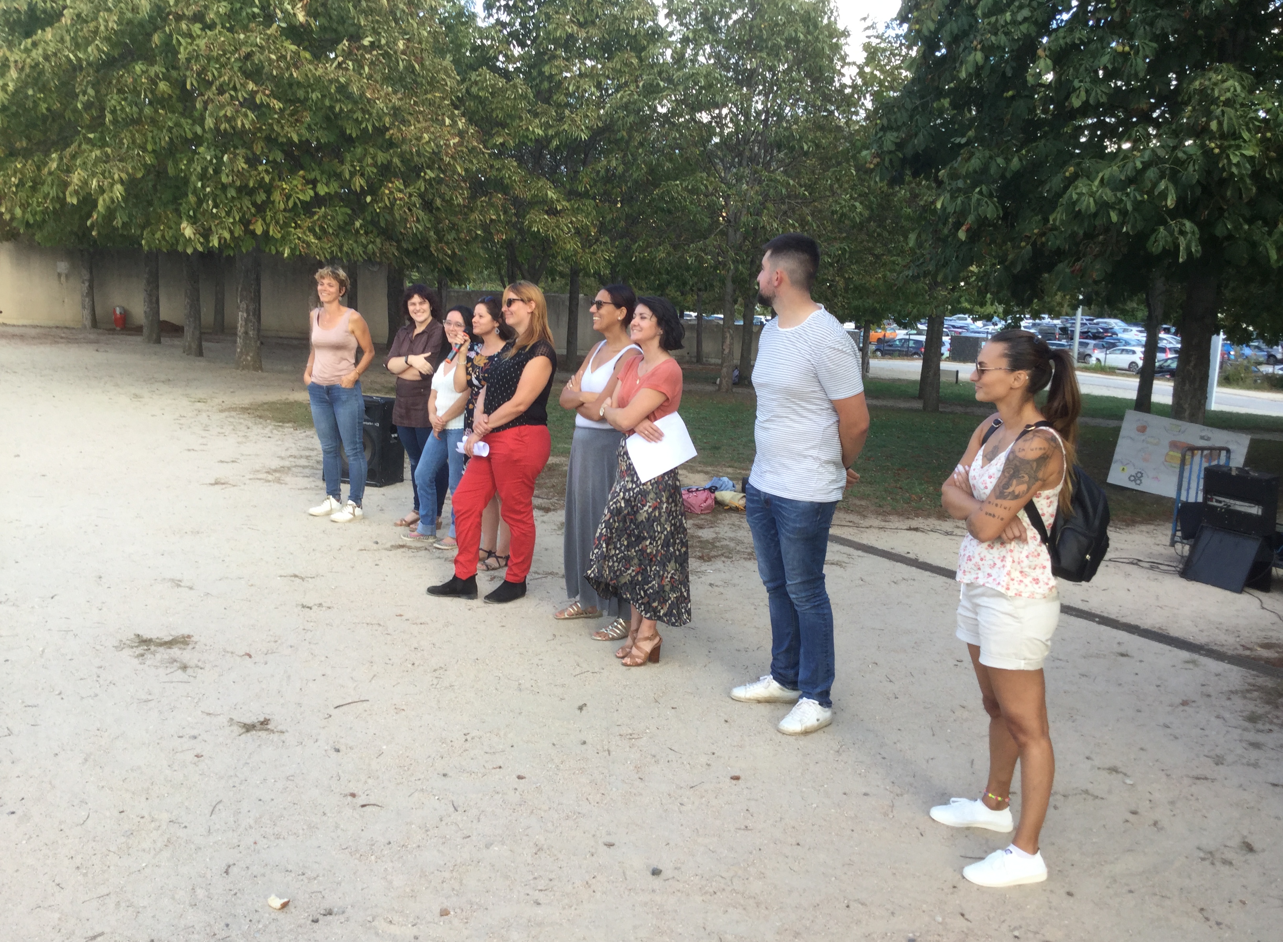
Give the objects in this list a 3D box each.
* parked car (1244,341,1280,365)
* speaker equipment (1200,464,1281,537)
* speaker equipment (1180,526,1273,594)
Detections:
[{"bbox_3d":[40.875,-7.926,77.000,4.200,1.470,1.780,8,9,36],"label":"parked car"},{"bbox_3d":[3.955,0.198,7.620,0.200,0.410,0.440,-2,8,-30],"label":"speaker equipment"},{"bbox_3d":[4.005,0.588,7.816,0.310,0.360,0.520,0,8,-21],"label":"speaker equipment"}]

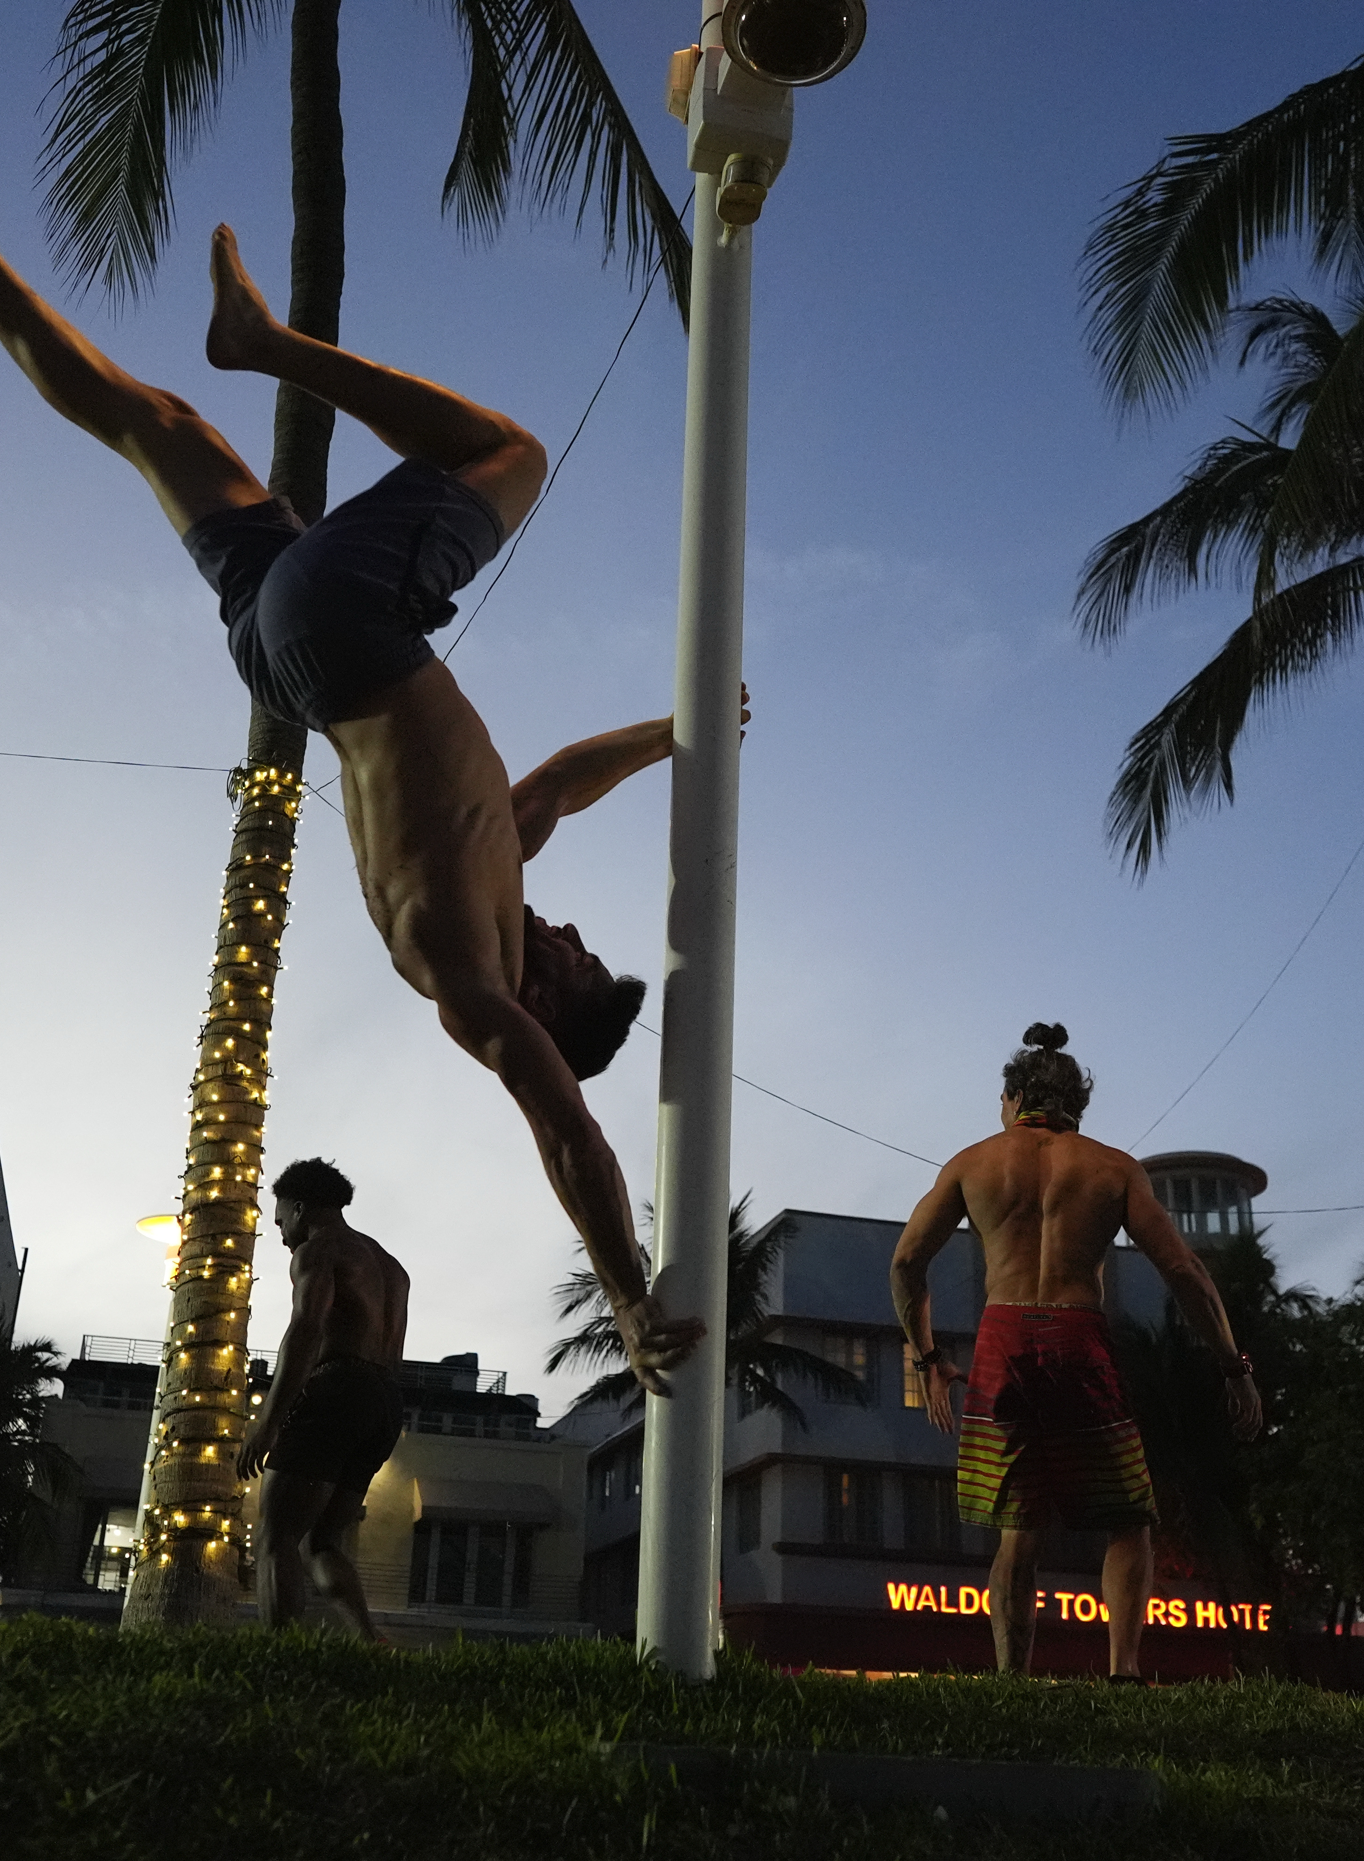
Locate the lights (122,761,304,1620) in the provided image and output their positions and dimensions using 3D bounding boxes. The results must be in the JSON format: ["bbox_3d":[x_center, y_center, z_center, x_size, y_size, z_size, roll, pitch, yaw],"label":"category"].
[{"bbox_3d":[-1.853,0.931,7.607,0.460,3.600,0.460,0,-21,-1],"label":"lights"}]

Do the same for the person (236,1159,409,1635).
[{"bbox_3d":[-1.270,1.684,6.772,0.550,1.760,0.580,-18,-29,41],"label":"person"}]

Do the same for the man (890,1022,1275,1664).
[{"bbox_3d":[1.040,1.131,5.206,1.000,1.840,0.420,-1,-22,7],"label":"man"}]

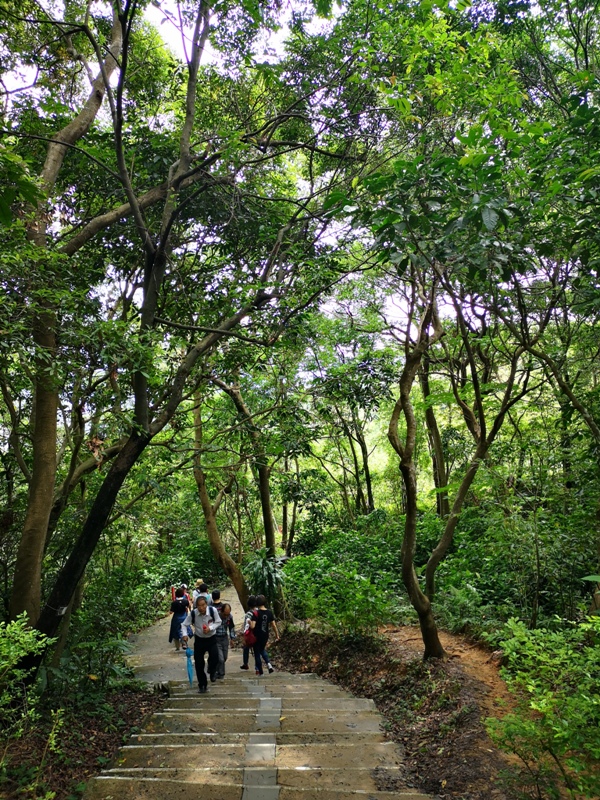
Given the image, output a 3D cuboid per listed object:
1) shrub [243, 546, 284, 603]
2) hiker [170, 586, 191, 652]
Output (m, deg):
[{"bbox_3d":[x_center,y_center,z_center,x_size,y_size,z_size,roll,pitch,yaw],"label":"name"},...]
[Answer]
[{"bbox_3d":[-0.930,4.640,16.300,1.040,1.520,1.000,0,-3,0],"label":"shrub"},{"bbox_3d":[-2.974,5.417,15.400,0.530,1.550,0.420,0,-3,-5],"label":"hiker"}]

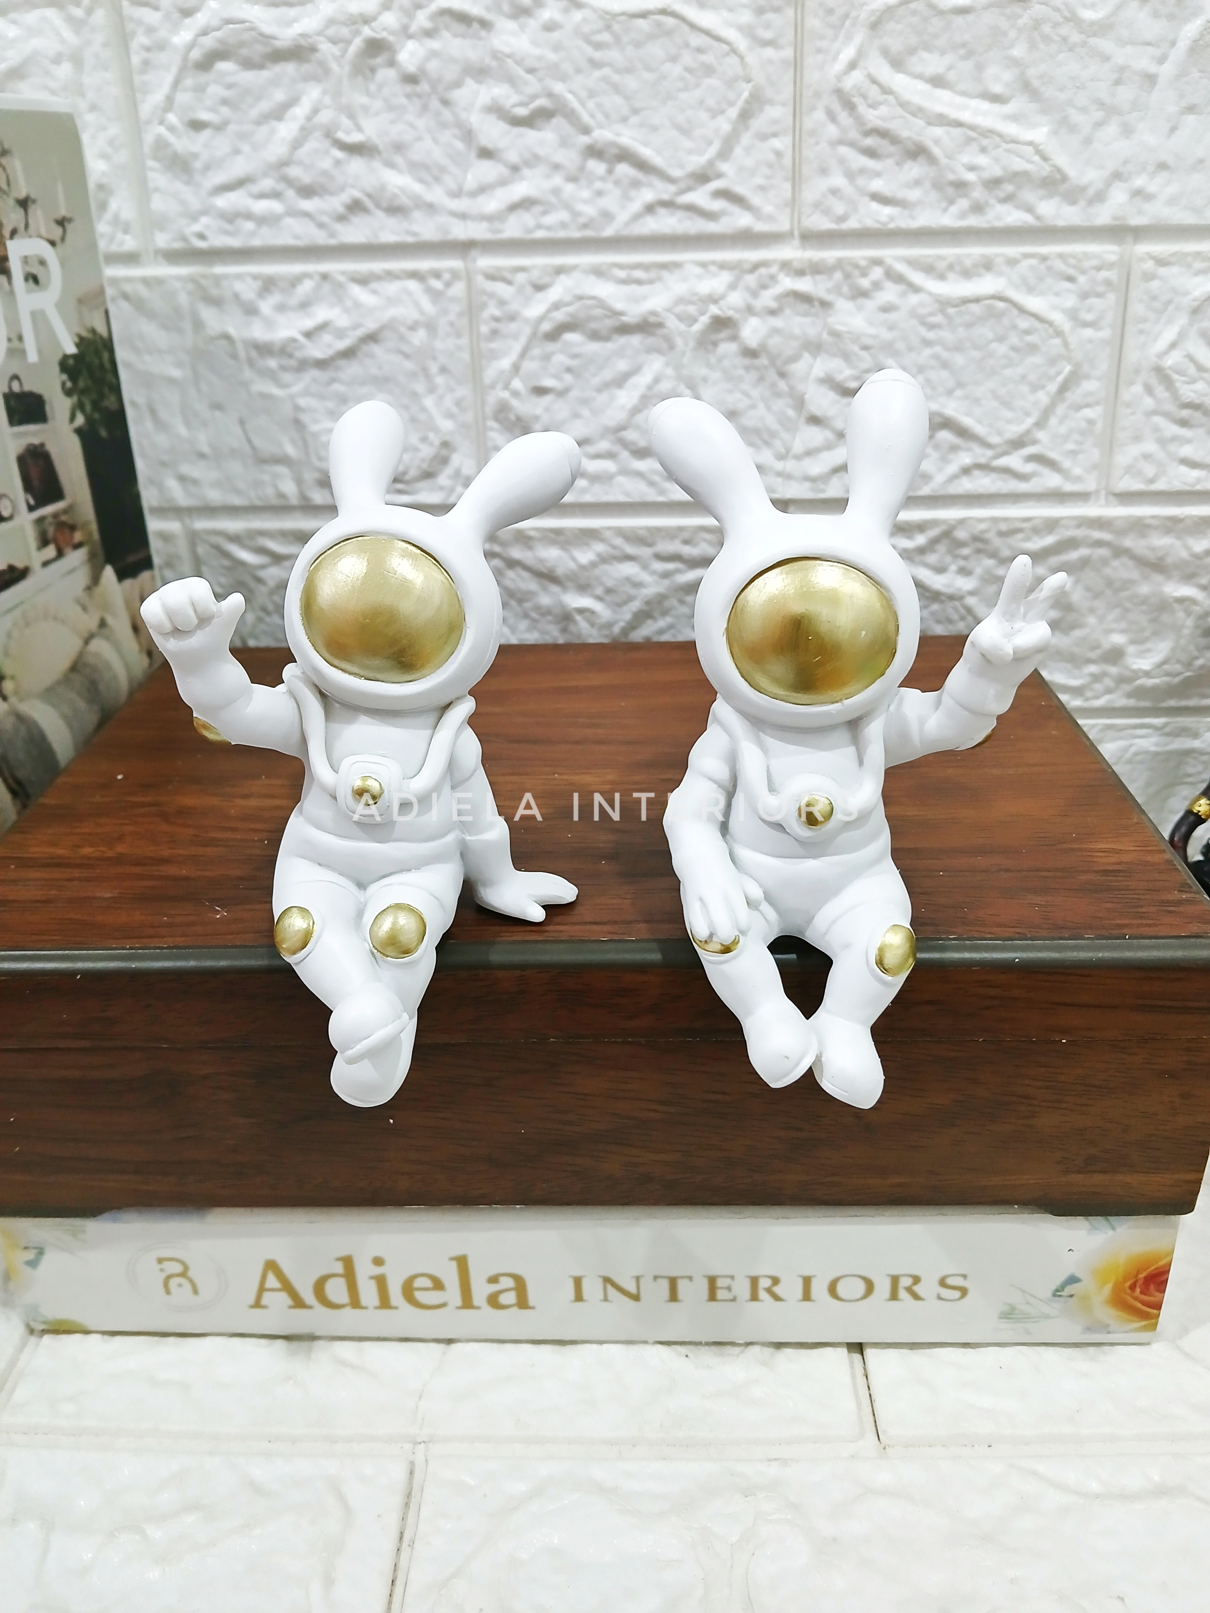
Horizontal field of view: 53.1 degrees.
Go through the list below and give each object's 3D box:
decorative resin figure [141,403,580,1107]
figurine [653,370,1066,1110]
[{"bbox_3d":[-0.045,-0.009,0.232,0.079,0.130,0.060,0,28,0],"label":"decorative resin figure"},{"bbox_3d":[0.046,-0.011,0.231,0.075,0.135,0.059,3,28,5],"label":"figurine"}]

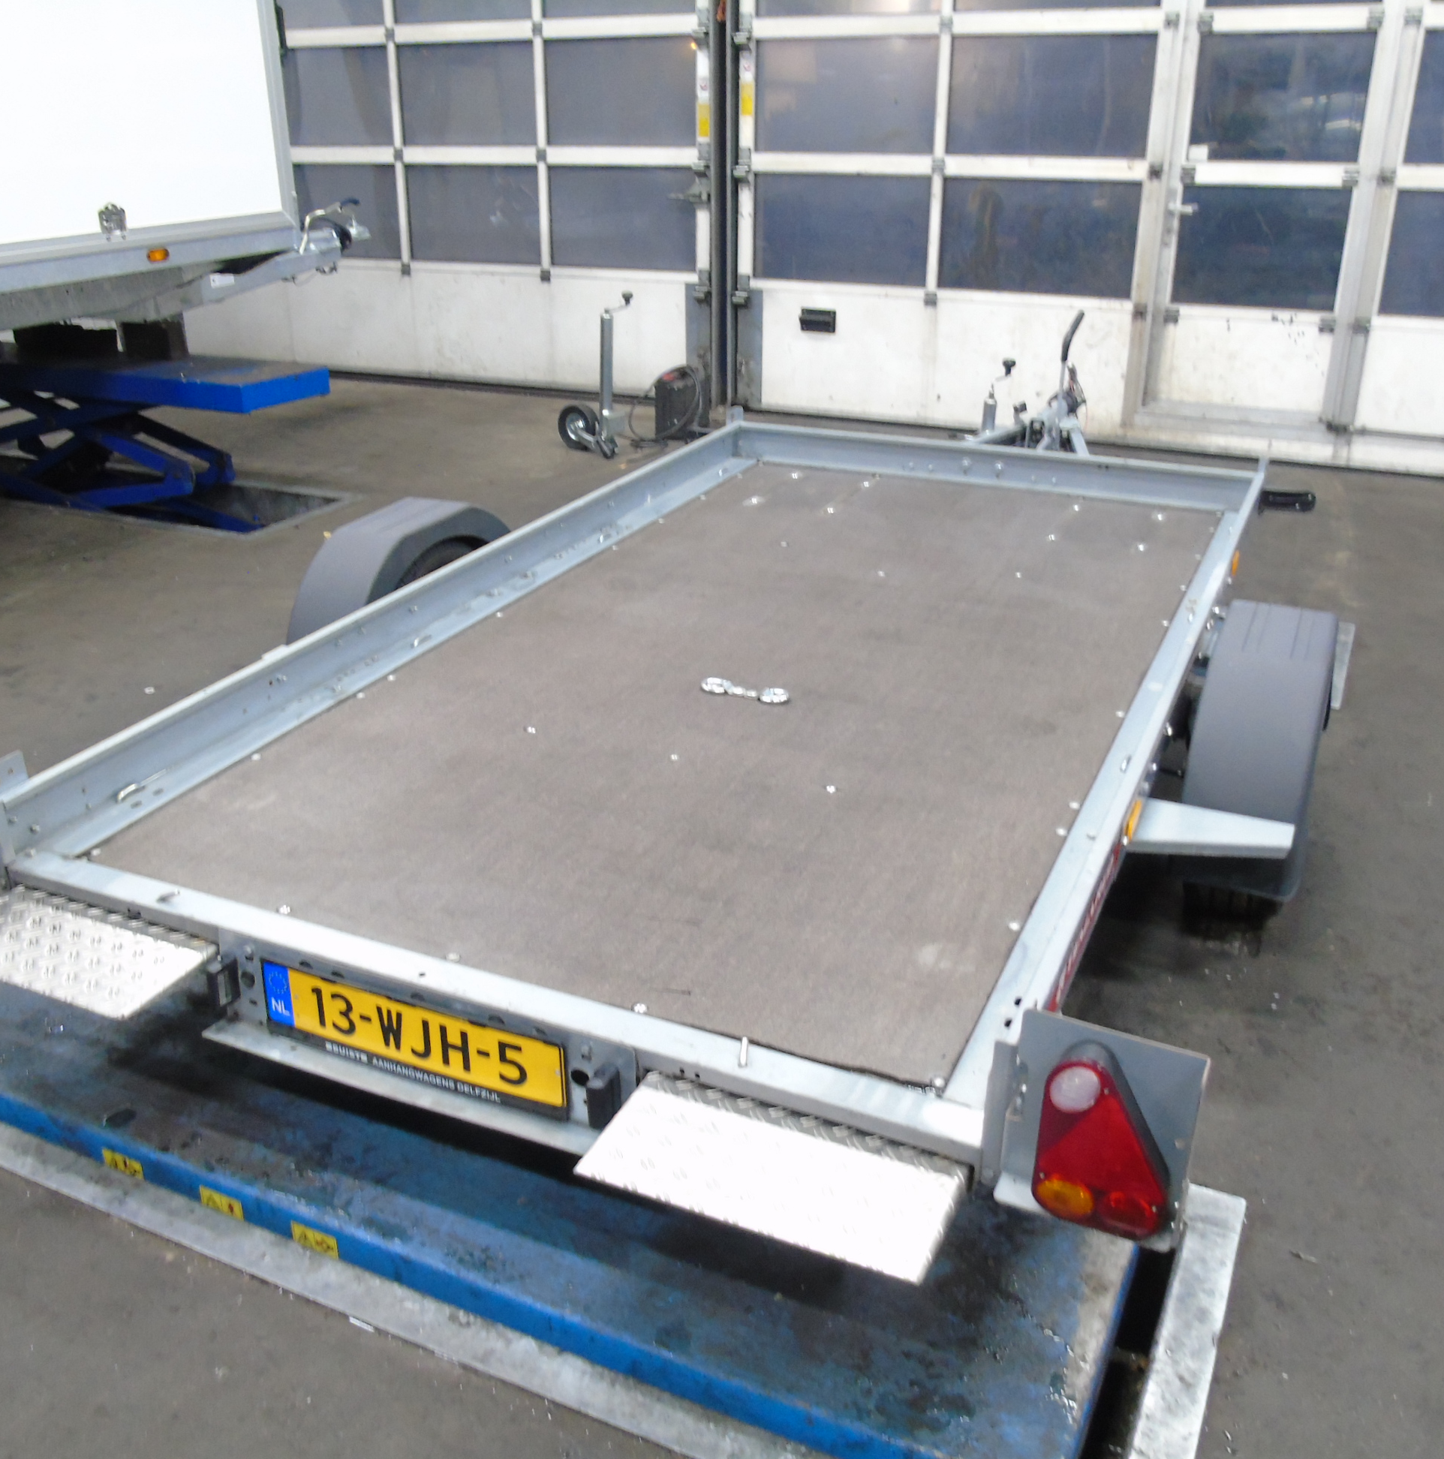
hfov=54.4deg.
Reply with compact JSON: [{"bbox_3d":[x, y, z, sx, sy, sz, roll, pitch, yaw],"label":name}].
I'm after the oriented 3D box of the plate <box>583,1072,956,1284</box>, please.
[{"bbox_3d":[0.061,0.541,1.711,0.432,0.024,0.205,10,27,23],"label":"plate"}]

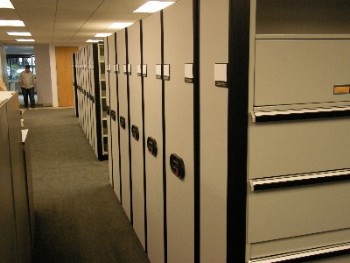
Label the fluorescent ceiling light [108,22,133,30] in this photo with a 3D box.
[{"bbox_3d":[-1.147,-2.430,8.566,0.610,0.080,1.220,-4,11,-18],"label":"fluorescent ceiling light"}]

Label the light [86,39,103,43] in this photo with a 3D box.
[{"bbox_3d":[-2.942,-3.380,13.957,0.610,0.080,1.220,-4,11,-18],"label":"light"}]

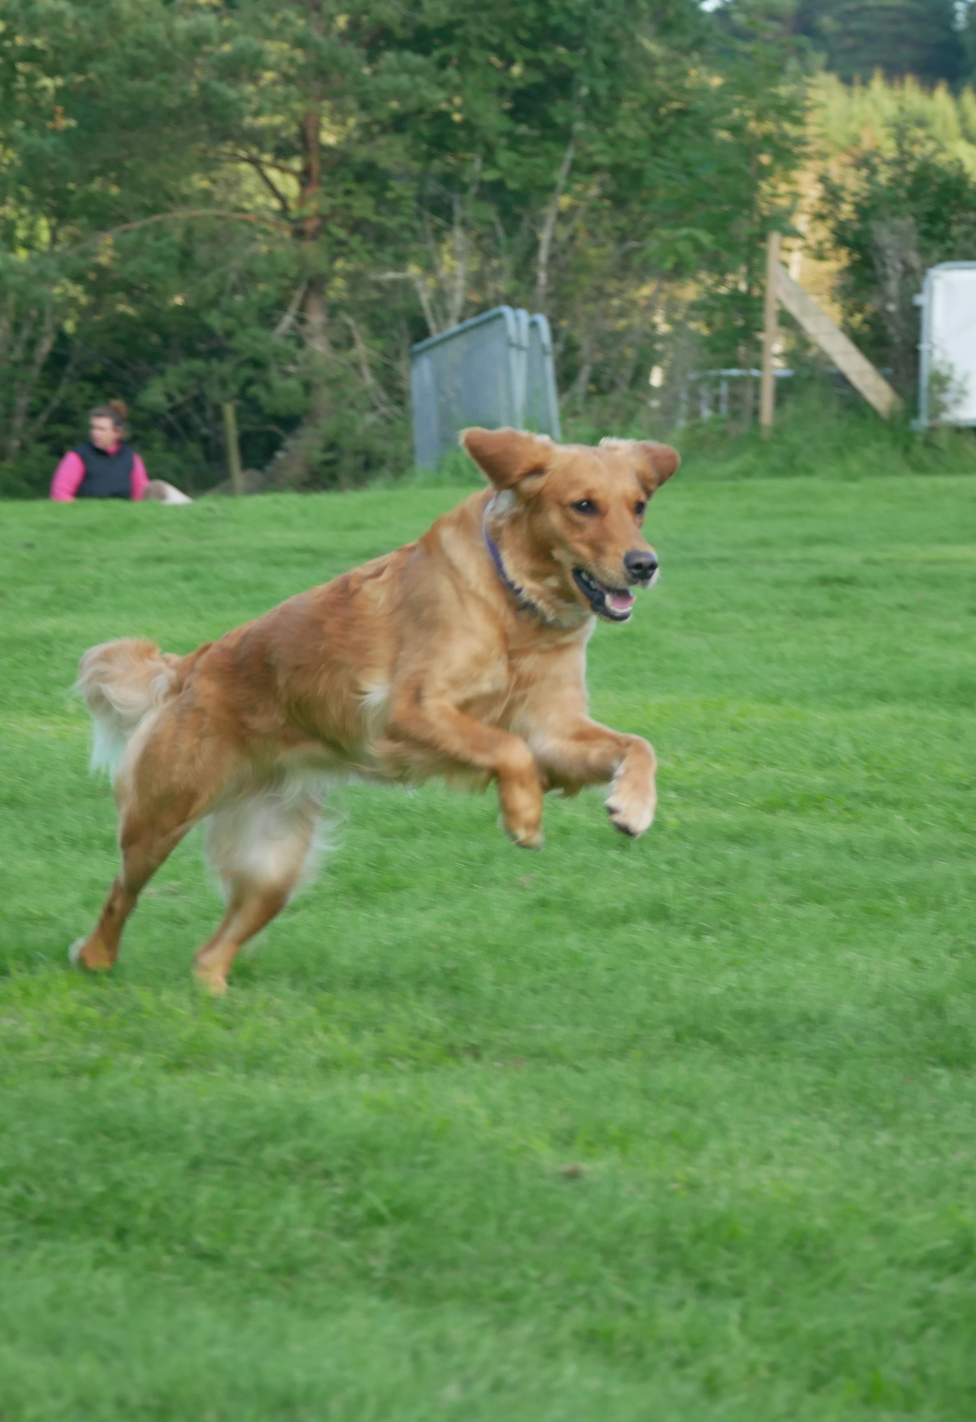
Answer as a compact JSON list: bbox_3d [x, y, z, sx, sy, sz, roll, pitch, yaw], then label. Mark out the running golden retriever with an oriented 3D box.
[{"bbox_3d":[-0.167,-0.004,9.800,0.930,0.830,0.380,2,3,35],"label":"running golden retriever"}]

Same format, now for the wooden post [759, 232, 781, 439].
[{"bbox_3d":[1.562,-2.066,37.000,0.065,1.200,0.065,3,3,3],"label":"wooden post"}]

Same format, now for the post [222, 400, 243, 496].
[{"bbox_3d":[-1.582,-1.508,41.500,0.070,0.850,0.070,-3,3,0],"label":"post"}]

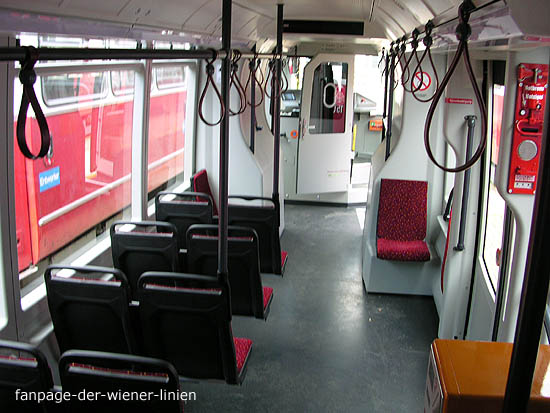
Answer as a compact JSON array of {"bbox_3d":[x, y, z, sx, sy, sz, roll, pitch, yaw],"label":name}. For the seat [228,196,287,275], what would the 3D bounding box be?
[{"bbox_3d":[-0.152,0.183,4.567,0.453,0.674,0.543,3,15,8],"label":"seat"}]

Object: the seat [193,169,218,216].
[{"bbox_3d":[-0.466,0.004,5.240,0.485,0.611,0.437,3,15,8],"label":"seat"}]

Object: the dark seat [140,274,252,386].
[{"bbox_3d":[-0.388,0.571,3.041,0.453,0.674,0.543,3,15,8],"label":"dark seat"}]

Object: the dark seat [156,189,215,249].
[{"bbox_3d":[-0.640,0.154,4.636,0.432,0.674,0.543,3,15,8],"label":"dark seat"}]

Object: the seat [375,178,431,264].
[{"bbox_3d":[1.077,0.103,4.930,0.426,0.597,0.485,3,15,8],"label":"seat"}]

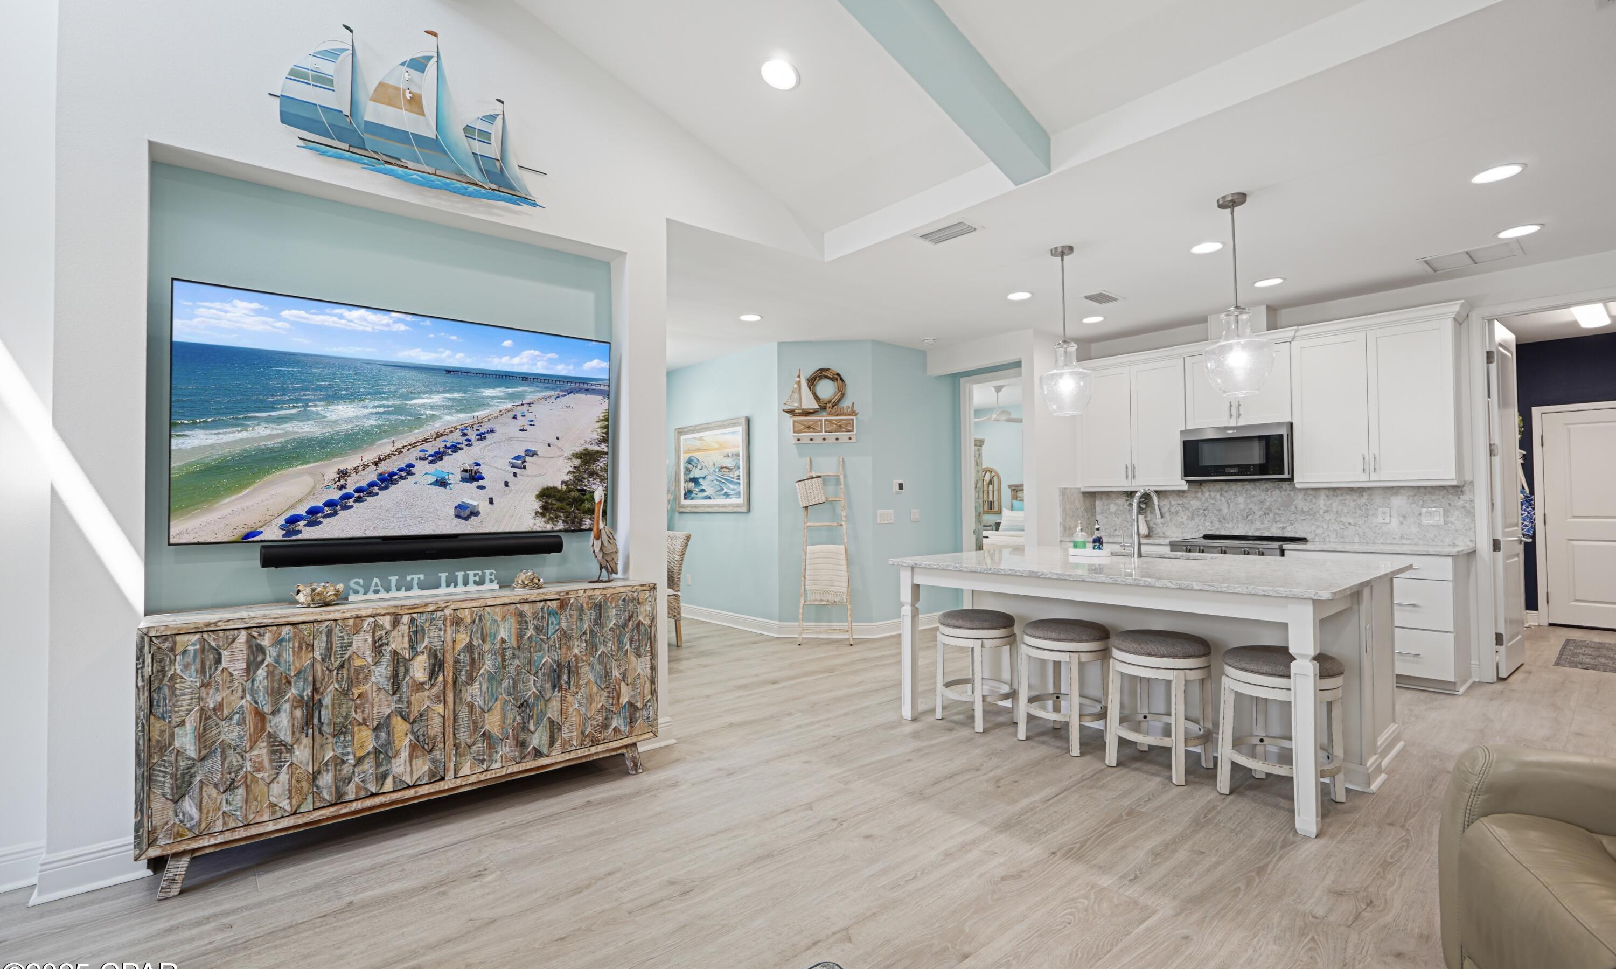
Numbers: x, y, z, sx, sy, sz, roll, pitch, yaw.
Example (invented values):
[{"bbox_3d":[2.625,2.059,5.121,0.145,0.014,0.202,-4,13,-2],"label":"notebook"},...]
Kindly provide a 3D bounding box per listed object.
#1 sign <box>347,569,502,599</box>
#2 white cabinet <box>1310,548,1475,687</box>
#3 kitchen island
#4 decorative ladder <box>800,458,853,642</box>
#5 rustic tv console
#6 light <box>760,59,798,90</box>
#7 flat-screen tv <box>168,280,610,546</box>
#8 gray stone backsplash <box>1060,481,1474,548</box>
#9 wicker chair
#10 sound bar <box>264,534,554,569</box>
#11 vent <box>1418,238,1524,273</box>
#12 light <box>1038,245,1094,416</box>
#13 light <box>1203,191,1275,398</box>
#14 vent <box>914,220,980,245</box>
[{"bbox_3d":[-1.590,0.417,2.820,0.555,0.083,0.040,1,-1,-39],"label":"sign"},{"bbox_3d":[3.967,0.901,4.708,0.630,0.900,0.880,1,-2,-42],"label":"white cabinet"},{"bbox_3d":[1.808,0.887,3.752,1.600,0.912,2.120,1,-2,-42],"label":"kitchen island"},{"bbox_3d":[0.153,0.562,5.953,0.460,1.640,0.350,0,-1,3],"label":"decorative ladder"},{"bbox_3d":[-1.499,0.893,2.741,1.720,0.874,0.360,1,-1,-39],"label":"rustic tv console"},{"bbox_3d":[-0.131,-1.911,3.131,0.190,0.030,0.190,13,-12,3],"label":"light"},{"bbox_3d":[-1.679,-0.253,2.975,1.660,0.962,0.050,1,-1,-39],"label":"flat-screen tv"},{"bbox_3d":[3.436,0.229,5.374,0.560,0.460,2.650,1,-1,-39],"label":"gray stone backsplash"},{"bbox_3d":[-1.379,0.897,5.818,0.600,0.980,0.480,1,-1,-39],"label":"wicker chair"},{"bbox_3d":[-1.687,0.291,2.990,1.142,0.087,0.115,1,-2,-38],"label":"sound bar"},{"bbox_3d":[4.164,-1.416,4.229,0.450,0.025,0.440,1,-2,-42],"label":"vent"},{"bbox_3d":[1.533,-0.913,4.029,0.300,0.980,0.300,1,-2,-42],"label":"light"},{"bbox_3d":[2.125,-0.935,3.347,0.300,0.980,0.300,1,-2,-42],"label":"light"},{"bbox_3d":[0.785,-1.403,3.776,0.190,0.020,0.330,1,-2,-42],"label":"vent"}]

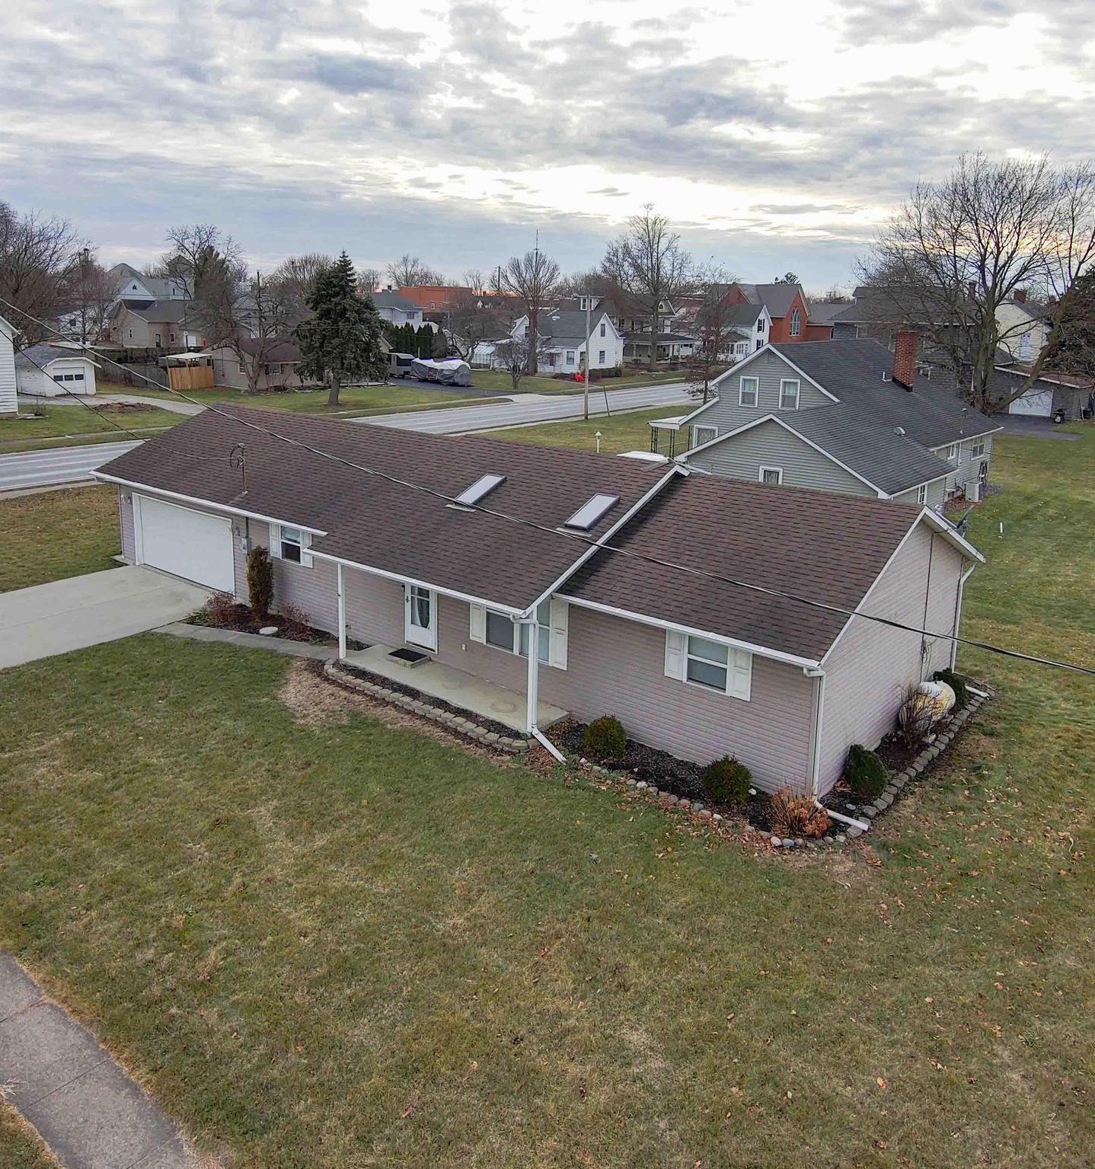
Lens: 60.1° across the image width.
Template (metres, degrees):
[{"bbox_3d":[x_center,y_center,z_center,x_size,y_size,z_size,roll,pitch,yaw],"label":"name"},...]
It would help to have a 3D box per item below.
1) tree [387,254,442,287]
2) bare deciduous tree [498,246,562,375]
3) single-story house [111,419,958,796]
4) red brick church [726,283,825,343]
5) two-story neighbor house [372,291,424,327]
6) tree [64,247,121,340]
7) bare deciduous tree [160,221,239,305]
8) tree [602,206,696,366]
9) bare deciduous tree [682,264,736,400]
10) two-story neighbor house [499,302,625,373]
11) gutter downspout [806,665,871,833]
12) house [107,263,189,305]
[{"bbox_3d":[-31.597,-68.781,224.982,13.000,18.500,13.000,1,16,0],"label":"tree"},{"bbox_3d":[-2.134,-32.785,114.413,7.400,15.200,7.400,1,16,0],"label":"bare deciduous tree"},{"bbox_3d":[-2.154,-1.459,24.372,22.800,4.500,9.500,14,20,37],"label":"single-story house"},{"bbox_3d":[33.222,-42.928,153.676,15.500,11.200,16.500,13,21,37],"label":"red brick church"},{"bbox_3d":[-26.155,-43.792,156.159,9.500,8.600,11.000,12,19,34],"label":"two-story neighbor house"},{"bbox_3d":[-49.608,-30.991,103.821,5.700,11.200,5.700,1,16,0],"label":"tree"},{"bbox_3d":[-42.361,-36.388,116.789,8.800,15.300,8.800,1,16,0],"label":"bare deciduous tree"},{"bbox_3d":[13.979,-42.348,135.489,12.800,22.300,12.800,1,16,0],"label":"tree"},{"bbox_3d":[14.030,-21.214,81.241,4.600,11.400,4.400,4,17,9],"label":"bare deciduous tree"},{"bbox_3d":[2.321,-31.804,123.135,12.800,7.300,9.000,14,21,38],"label":"two-story neighbor house"},{"bbox_3d":[4.704,2.706,15.207,0.420,2.380,1.220,-11,20,-36],"label":"gutter downspout"},{"bbox_3d":[-62.704,-42.912,146.801,12.500,12.600,13.500,14,21,38],"label":"house"}]

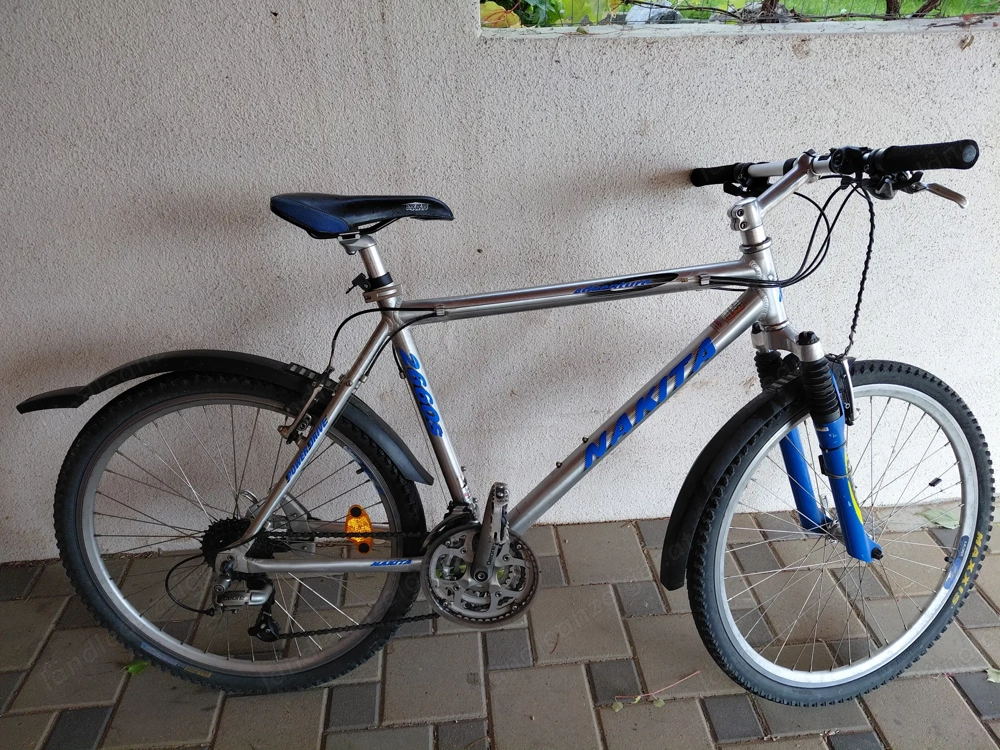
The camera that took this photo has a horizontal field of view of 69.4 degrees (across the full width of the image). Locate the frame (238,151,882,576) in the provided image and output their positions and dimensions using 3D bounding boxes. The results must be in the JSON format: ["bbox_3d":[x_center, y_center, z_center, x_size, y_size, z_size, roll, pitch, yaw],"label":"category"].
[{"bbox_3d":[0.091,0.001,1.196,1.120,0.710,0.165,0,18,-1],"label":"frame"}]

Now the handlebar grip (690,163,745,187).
[{"bbox_3d":[0.391,-0.365,1.317,0.034,0.034,0.130,-11,14,-18],"label":"handlebar grip"}]

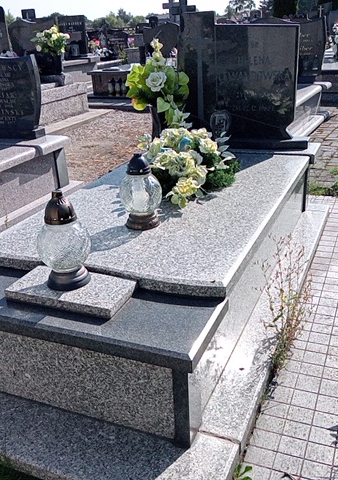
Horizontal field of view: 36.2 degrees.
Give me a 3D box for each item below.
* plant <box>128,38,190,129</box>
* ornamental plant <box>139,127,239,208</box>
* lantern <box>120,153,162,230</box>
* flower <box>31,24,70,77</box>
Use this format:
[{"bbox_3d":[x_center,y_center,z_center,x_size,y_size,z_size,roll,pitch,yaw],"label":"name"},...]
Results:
[{"bbox_3d":[-0.067,-0.968,3.402,0.413,0.658,0.339,7,25,22],"label":"plant"},{"bbox_3d":[0.095,-0.375,2.493,0.496,0.294,0.446,7,25,22],"label":"ornamental plant"},{"bbox_3d":[-0.115,-0.204,2.116,0.176,0.296,0.176,-2,23,1],"label":"lantern"},{"bbox_3d":[-1.616,-2.632,7.196,0.528,0.664,0.449,7,25,22],"label":"flower"}]

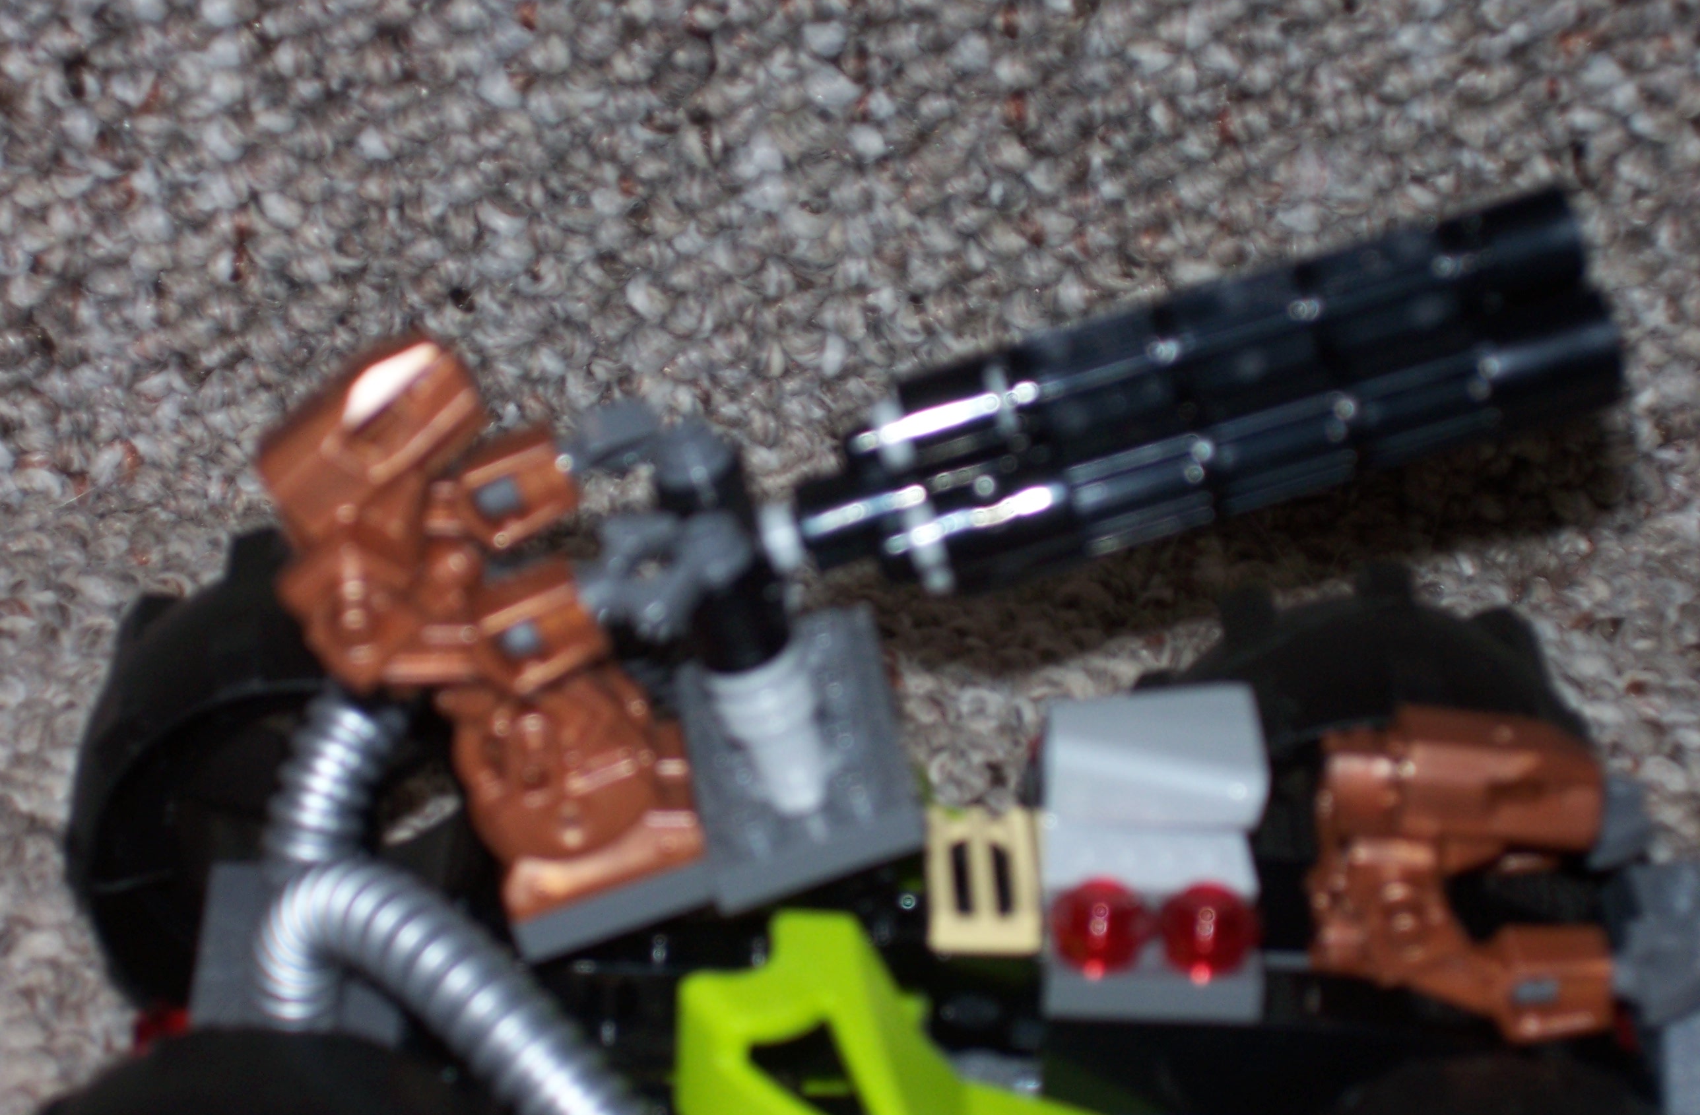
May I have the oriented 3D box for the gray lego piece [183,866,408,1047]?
[{"bbox_3d":[-0.042,0.034,0.380,0.016,0.006,0.027,0,32,0],"label":"gray lego piece"}]

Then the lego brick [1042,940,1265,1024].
[{"bbox_3d":[0.023,0.029,0.372,0.016,0.003,0.015,0,32,0],"label":"lego brick"}]

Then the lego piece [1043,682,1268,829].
[{"bbox_3d":[0.023,0.015,0.375,0.017,0.006,0.011,0,32,0],"label":"lego piece"}]

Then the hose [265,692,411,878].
[{"bbox_3d":[-0.040,0.017,0.382,0.007,0.017,0.007,17,30,-10],"label":"hose"}]

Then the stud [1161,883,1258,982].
[{"bbox_3d":[0.026,0.027,0.367,0.007,0.005,0.007,0,32,0],"label":"stud"}]

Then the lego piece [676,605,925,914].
[{"bbox_3d":[-0.004,0.014,0.374,0.016,0.005,0.032,-17,27,2],"label":"lego piece"}]

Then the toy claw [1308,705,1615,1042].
[{"bbox_3d":[0.046,0.023,0.374,0.021,0.017,0.021,0,32,0],"label":"toy claw"}]

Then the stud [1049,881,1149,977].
[{"bbox_3d":[0.018,0.027,0.367,0.007,0.005,0.007,0,32,0],"label":"stud"}]

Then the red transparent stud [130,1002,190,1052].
[{"bbox_3d":[-0.052,0.036,0.376,0.005,0.007,0.007,0,32,0],"label":"red transparent stud"}]

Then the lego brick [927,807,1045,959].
[{"bbox_3d":[0.010,0.024,0.380,0.008,0.003,0.016,0,32,0],"label":"lego brick"}]

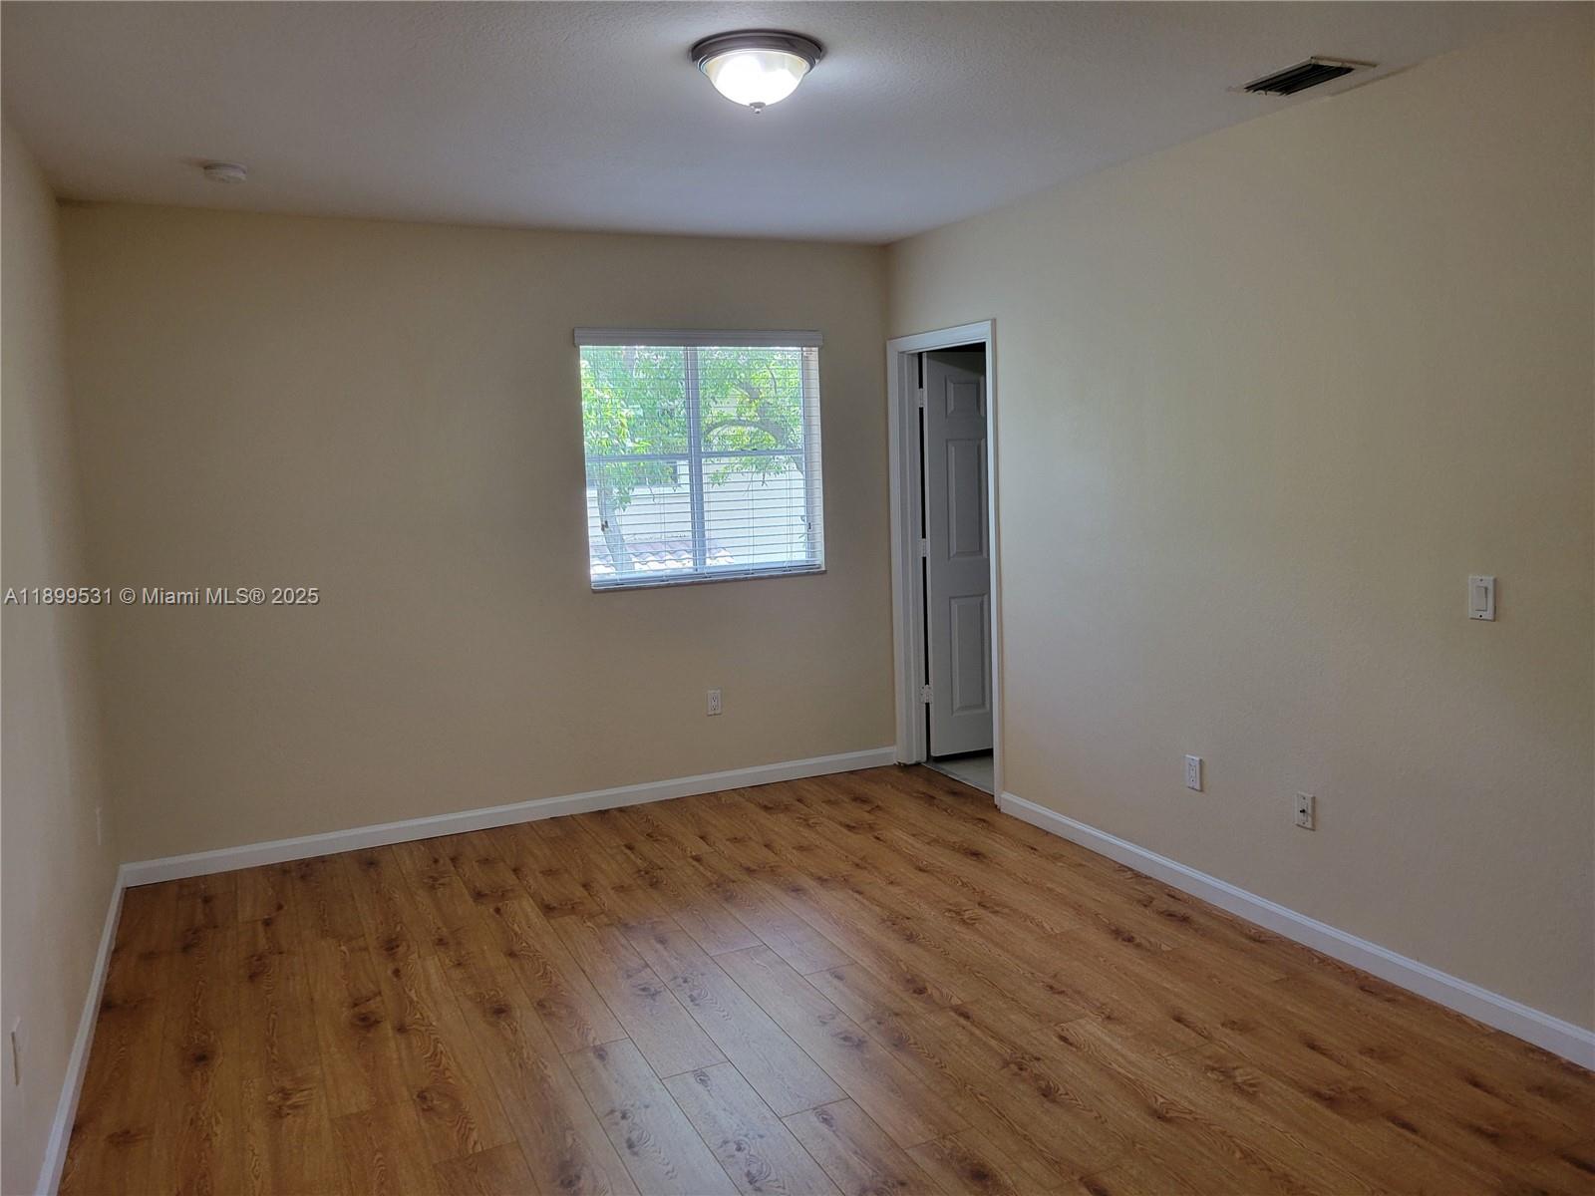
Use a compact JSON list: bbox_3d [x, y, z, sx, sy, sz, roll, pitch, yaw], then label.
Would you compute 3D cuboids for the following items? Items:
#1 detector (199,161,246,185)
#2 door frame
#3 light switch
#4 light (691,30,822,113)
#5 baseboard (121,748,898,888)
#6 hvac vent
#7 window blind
[{"bbox_3d":[-1.845,-1.366,3.862,0.128,0.038,0.128,-5,7,-25],"label":"detector"},{"bbox_3d":[0.708,-0.159,5.480,0.133,2.085,0.894,-5,7,-25],"label":"door frame"},{"bbox_3d":[1.776,0.003,3.113,0.010,0.112,0.071,-5,7,-25],"label":"light switch"},{"bbox_3d":[-0.099,-1.256,2.928,0.318,0.138,0.318,-2,7,0],"label":"light"},{"bbox_3d":[-1.035,0.922,5.270,3.392,0.091,0.015,-5,7,-25],"label":"baseboard"},{"bbox_3d":[1.362,-1.397,3.246,0.231,0.020,0.298,-5,7,-25],"label":"hvac vent"},{"bbox_3d":[-0.406,-0.642,5.420,1.170,1.101,0.075,-5,7,-25],"label":"window blind"}]

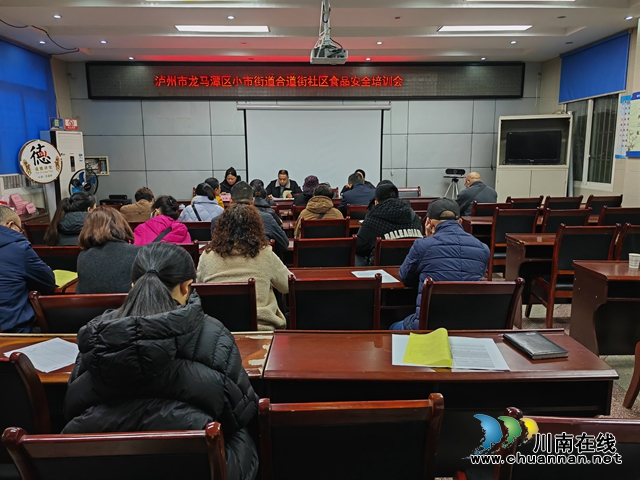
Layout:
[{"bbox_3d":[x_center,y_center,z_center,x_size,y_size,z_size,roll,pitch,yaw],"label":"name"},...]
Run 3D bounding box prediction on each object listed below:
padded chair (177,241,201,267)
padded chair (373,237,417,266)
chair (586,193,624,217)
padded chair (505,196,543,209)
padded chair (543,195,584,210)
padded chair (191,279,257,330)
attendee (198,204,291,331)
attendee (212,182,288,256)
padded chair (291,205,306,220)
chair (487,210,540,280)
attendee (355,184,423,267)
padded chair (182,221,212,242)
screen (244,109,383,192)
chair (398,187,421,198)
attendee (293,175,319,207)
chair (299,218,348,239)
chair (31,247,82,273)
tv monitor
[{"bbox_3d":[-1.045,0.420,3.707,0.450,0.928,0.530,-1,10,0],"label":"padded chair"},{"bbox_3d":[0.596,0.394,3.733,0.460,0.940,0.570,-1,11,-1],"label":"padded chair"},{"bbox_3d":[3.611,-0.137,6.665,0.460,0.955,0.570,0,10,0],"label":"chair"},{"bbox_3d":[2.589,-0.122,6.569,0.450,0.928,0.530,-1,10,0],"label":"padded chair"},{"bbox_3d":[3.069,-0.127,6.569,0.450,0.928,0.530,-1,10,0],"label":"padded chair"},{"bbox_3d":[-0.530,0.598,2.695,0.470,0.940,0.570,-1,11,-1],"label":"padded chair"},{"bbox_3d":[-0.406,0.416,2.817,0.500,1.250,0.740,-1,11,-1],"label":"attendee"},{"bbox_3d":[-0.519,0.214,3.821,0.550,1.260,0.720,-1,10,-2],"label":"attendee"},{"bbox_3d":[-0.065,0.066,5.523,0.450,0.930,0.540,-1,10,-2],"label":"padded chair"},{"bbox_3d":[1.931,0.112,5.199,0.460,0.930,0.540,-1,10,-3],"label":"chair"},{"bbox_3d":[0.513,0.208,3.875,0.510,1.270,0.740,0,10,0],"label":"attendee"},{"bbox_3d":[-1.178,0.247,4.686,0.450,0.928,0.530,-1,10,0],"label":"padded chair"},{"bbox_3d":[-0.099,-1.350,8.598,2.380,1.740,0.050,0,10,1],"label":"screen"},{"bbox_3d":[1.462,-0.351,7.918,0.450,0.928,0.530,-1,10,0],"label":"chair"},{"bbox_3d":[-0.084,-0.128,5.695,0.460,1.237,0.740,-1,11,-1],"label":"attendee"},{"bbox_3d":[0.057,0.214,4.806,0.450,0.928,0.530,-1,10,0],"label":"chair"},{"bbox_3d":[-1.667,0.457,3.458,0.460,0.930,0.540,-1,10,-2],"label":"chair"},{"bbox_3d":[3.303,-1.423,7.704,0.800,0.500,0.110,3,11,17],"label":"tv monitor"}]

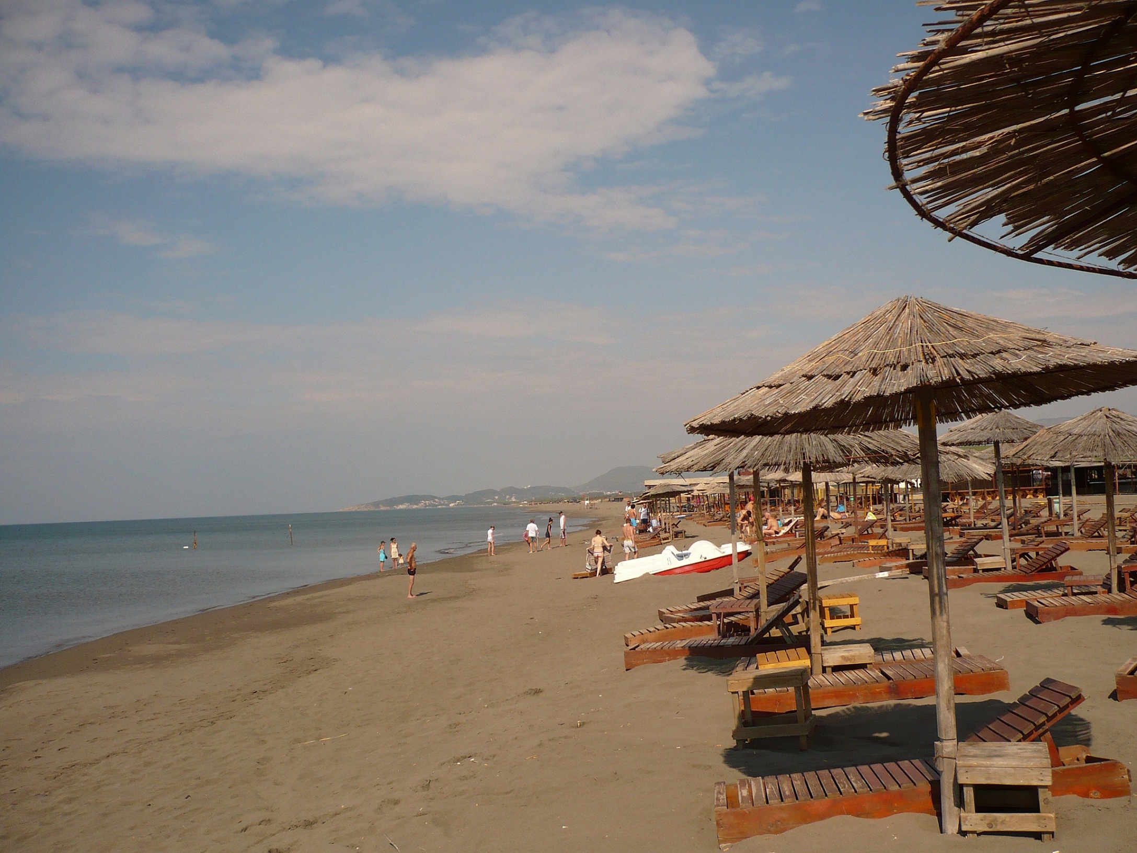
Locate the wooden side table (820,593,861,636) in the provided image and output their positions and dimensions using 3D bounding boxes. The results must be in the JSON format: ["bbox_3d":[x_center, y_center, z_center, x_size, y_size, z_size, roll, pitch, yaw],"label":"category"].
[{"bbox_3d":[3.269,2.254,13.723,0.450,0.420,0.480,-6,-5,8],"label":"wooden side table"}]

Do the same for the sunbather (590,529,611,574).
[{"bbox_3d":[1.126,4.421,40.595,0.620,1.660,0.450,-3,-4,6],"label":"sunbather"}]

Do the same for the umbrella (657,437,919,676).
[{"bbox_3d":[2.020,0.982,9.851,2.280,2.550,2.280,-2,-4,0],"label":"umbrella"}]

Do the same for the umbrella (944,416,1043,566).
[{"bbox_3d":[7.034,1.071,18.651,2.100,2.600,2.100,-2,-4,0],"label":"umbrella"}]

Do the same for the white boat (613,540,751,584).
[{"bbox_3d":[3.511,4.035,35.603,4.200,1.050,1.650,-13,-4,-1],"label":"white boat"}]

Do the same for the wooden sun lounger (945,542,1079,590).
[{"bbox_3d":[6.637,2.077,17.233,1.950,0.530,0.620,-6,-4,16],"label":"wooden sun lounger"}]

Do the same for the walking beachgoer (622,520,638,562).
[{"bbox_3d":[2.272,4.398,42.798,0.550,1.760,0.400,-3,-4,6],"label":"walking beachgoer"}]

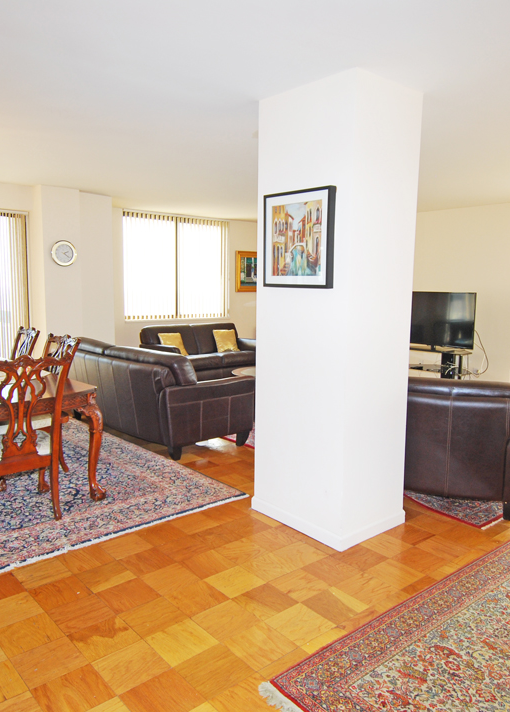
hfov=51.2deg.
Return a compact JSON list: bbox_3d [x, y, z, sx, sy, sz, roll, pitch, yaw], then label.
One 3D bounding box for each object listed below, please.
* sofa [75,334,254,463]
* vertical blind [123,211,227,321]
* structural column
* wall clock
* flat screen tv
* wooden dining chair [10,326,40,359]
[{"bbox_3d":[-1.046,0.313,5.340,1.000,0.870,2.120,-4,8,-39],"label":"sofa"},{"bbox_3d":[-1.123,-1.309,8.002,1.830,1.520,0.080,-5,8,-41],"label":"vertical blind"},{"bbox_3d":[0.465,-0.246,3.197,0.593,2.480,0.745,-5,8,-41],"label":"structural column"},{"bbox_3d":[-2.224,-1.206,6.222,0.310,0.315,0.050,-5,8,-41],"label":"wall clock"},{"bbox_3d":[2.369,-0.494,7.166,0.080,0.710,1.210,-5,8,-41],"label":"flat screen tv"},{"bbox_3d":[-2.368,0.266,4.964,0.610,1.010,0.540,-5,8,-41],"label":"wooden dining chair"}]

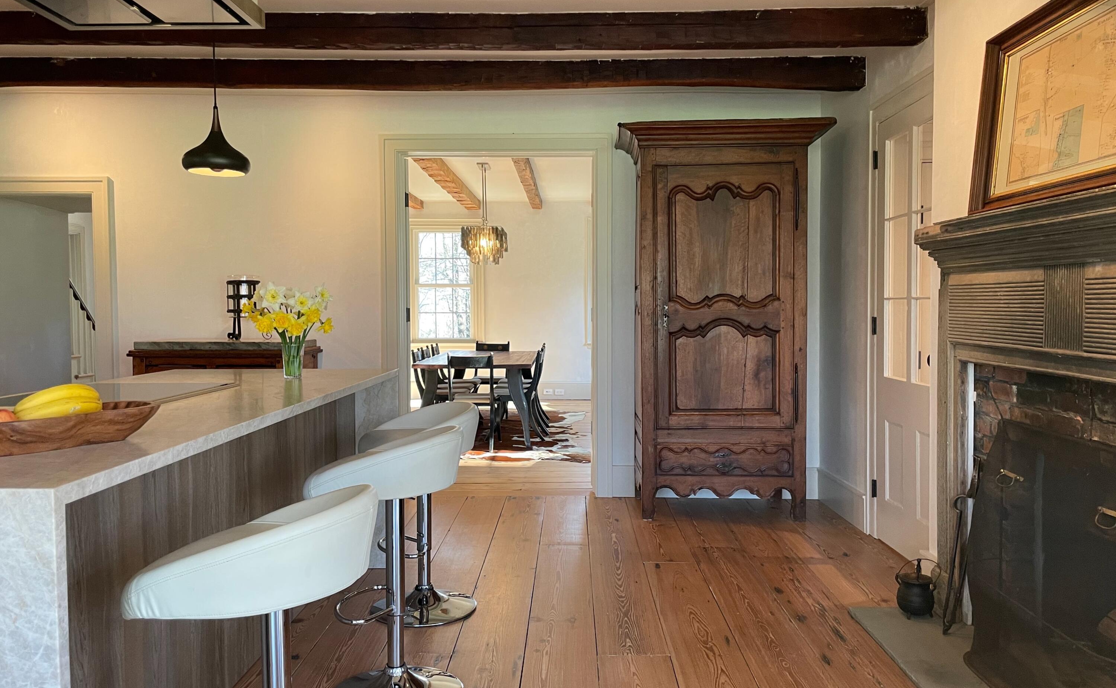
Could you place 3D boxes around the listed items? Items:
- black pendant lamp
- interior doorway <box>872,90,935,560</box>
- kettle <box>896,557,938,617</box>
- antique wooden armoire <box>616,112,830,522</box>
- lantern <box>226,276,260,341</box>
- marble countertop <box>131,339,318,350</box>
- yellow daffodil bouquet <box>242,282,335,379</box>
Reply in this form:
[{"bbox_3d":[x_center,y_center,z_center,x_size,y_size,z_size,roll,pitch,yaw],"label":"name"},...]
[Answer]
[{"bbox_3d":[-1.530,-1.041,3.746,0.312,0.586,0.312,0,2,1],"label":"black pendant lamp"},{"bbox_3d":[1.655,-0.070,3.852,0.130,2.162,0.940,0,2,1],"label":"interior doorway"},{"bbox_3d":[1.369,0.920,3.180,0.175,0.206,0.150,1,3,26],"label":"kettle"},{"bbox_3d":[0.913,-0.117,4.844,1.163,2.180,0.670,0,2,1],"label":"antique wooden armoire"},{"bbox_3d":[-1.886,-0.213,5.032,0.195,0.385,0.195,0,2,1],"label":"lantern"},{"bbox_3d":[-1.968,0.006,5.013,0.926,0.042,0.411,0,2,1],"label":"marble countertop"},{"bbox_3d":[-1.079,-0.054,3.367,0.373,0.384,0.310,0,2,1],"label":"yellow daffodil bouquet"}]

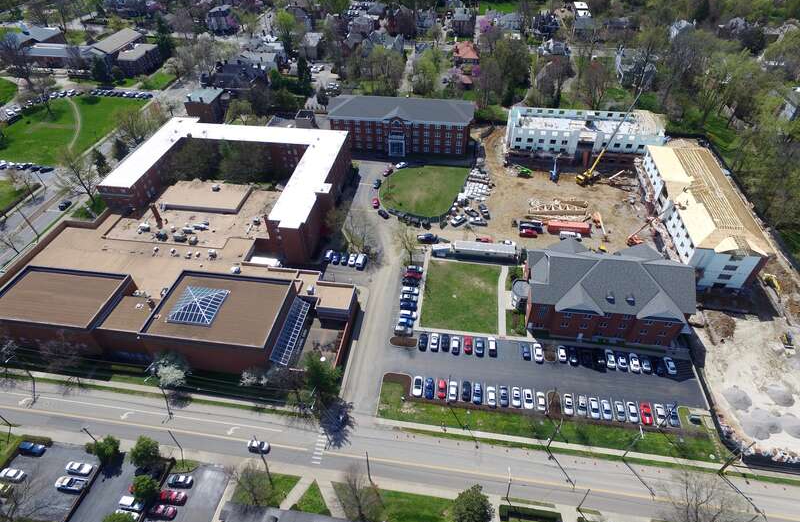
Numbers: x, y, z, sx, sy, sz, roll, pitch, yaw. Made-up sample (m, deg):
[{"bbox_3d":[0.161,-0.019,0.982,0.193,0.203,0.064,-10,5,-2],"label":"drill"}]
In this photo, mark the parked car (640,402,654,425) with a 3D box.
[{"bbox_3d":[52.951,32.723,98.959,1.900,1.400,4.850,7,44,9],"label":"parked car"}]

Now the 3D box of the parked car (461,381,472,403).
[{"bbox_3d":[15.015,29.246,103.693,1.830,1.550,4.600,5,44,7],"label":"parked car"}]

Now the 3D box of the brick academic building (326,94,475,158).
[{"bbox_3d":[0.298,-54.089,182.069,54.000,17.300,19.500,5,43,7],"label":"brick academic building"}]

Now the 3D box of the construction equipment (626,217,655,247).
[{"bbox_3d":[70.572,-8.266,136.681,6.800,8.400,2.500,-9,44,-7],"label":"construction equipment"}]

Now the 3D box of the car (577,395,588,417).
[{"bbox_3d":[39.750,31.470,101.170,1.850,1.600,4.750,5,43,7],"label":"car"}]

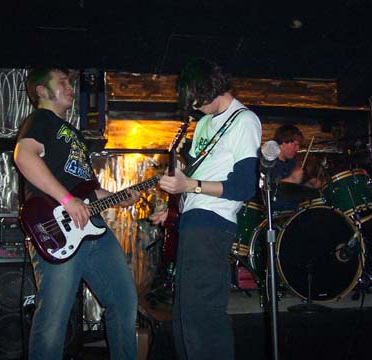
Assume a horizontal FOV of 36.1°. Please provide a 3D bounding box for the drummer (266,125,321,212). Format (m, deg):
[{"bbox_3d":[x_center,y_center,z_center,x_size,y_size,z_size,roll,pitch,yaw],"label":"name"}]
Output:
[{"bbox_3d":[0.745,0.170,4.120,0.650,1.150,0.550,-1,-1,41],"label":"drummer"}]

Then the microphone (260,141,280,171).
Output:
[{"bbox_3d":[0.233,-0.058,1.620,0.052,0.052,0.162,1,-27,-1],"label":"microphone"}]

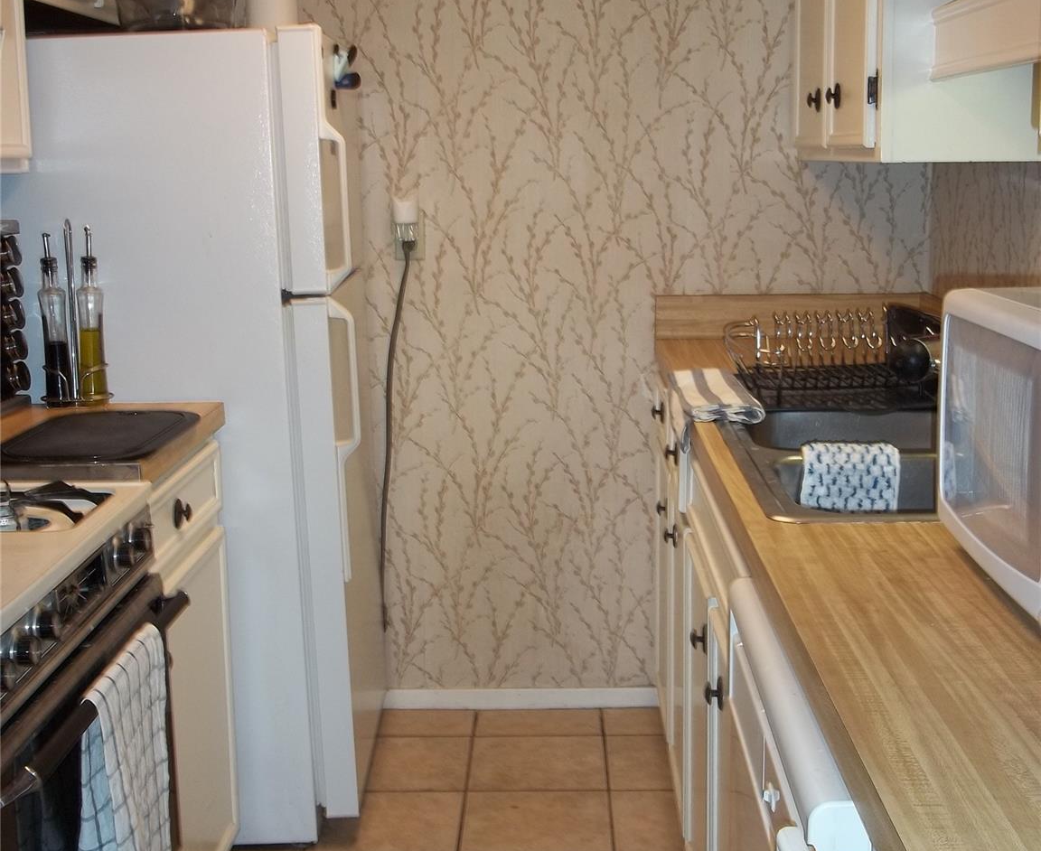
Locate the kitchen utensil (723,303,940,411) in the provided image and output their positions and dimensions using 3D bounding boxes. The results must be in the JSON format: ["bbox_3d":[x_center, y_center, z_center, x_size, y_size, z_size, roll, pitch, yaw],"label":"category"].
[{"bbox_3d":[0.598,-0.139,2.712,0.408,0.133,0.479,-1,10,1],"label":"kitchen utensil"}]

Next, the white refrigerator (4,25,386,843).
[{"bbox_3d":[-0.681,0.004,3.074,0.775,1.595,0.700,-1,11,1],"label":"white refrigerator"}]

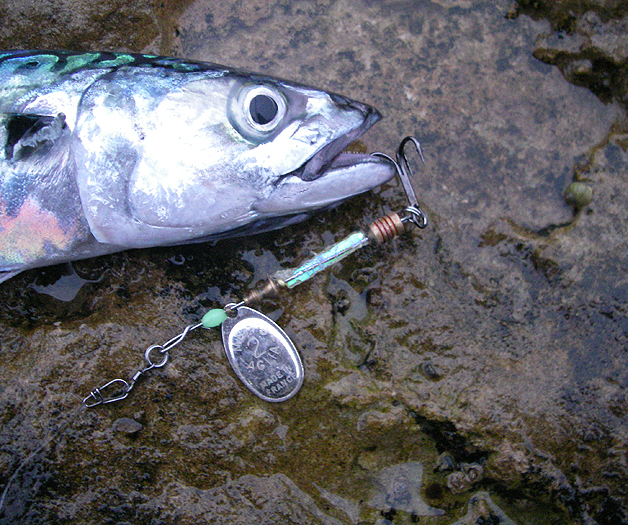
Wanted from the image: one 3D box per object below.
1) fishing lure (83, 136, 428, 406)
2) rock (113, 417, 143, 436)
[{"bbox_3d":[-0.008,0.011,0.175,0.097,0.019,0.037,-29,72,-11],"label":"fishing lure"},{"bbox_3d":[-0.042,0.037,0.173,0.007,0.003,0.004,0,69,0],"label":"rock"}]

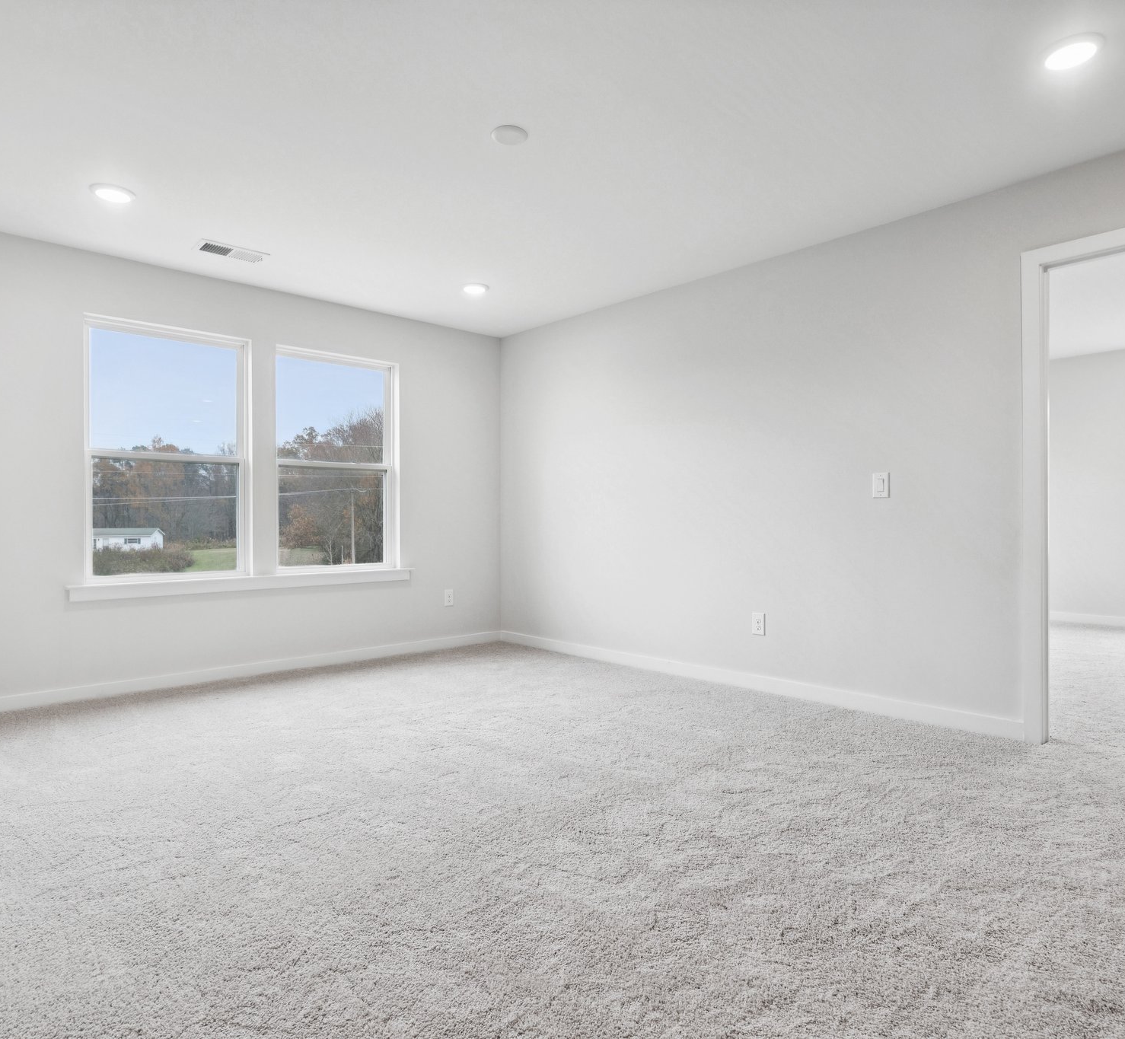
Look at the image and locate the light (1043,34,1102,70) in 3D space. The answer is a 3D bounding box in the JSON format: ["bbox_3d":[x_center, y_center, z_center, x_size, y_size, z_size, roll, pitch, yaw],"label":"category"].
[{"bbox_3d":[1.601,-1.464,2.186,0.178,0.020,0.178,0,0,-41],"label":"light"}]

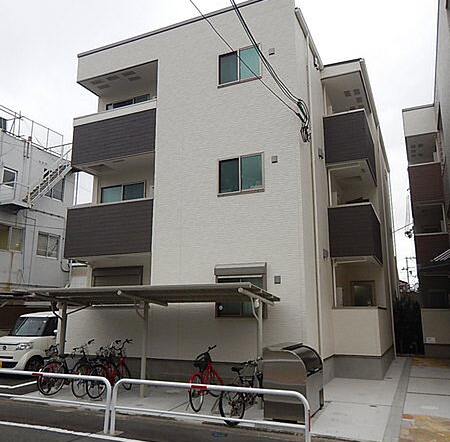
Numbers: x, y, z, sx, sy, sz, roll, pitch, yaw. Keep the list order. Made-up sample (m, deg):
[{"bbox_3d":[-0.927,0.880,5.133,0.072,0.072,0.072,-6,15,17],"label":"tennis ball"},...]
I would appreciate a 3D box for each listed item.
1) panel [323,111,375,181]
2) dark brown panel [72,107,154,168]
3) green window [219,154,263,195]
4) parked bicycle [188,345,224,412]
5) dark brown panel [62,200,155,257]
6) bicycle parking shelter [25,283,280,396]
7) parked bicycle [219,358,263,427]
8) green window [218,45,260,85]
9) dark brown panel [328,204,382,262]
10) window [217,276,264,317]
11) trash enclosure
[{"bbox_3d":[4.188,-2.311,13.772,1.220,1.520,2.600,-5,-12,24],"label":"panel"},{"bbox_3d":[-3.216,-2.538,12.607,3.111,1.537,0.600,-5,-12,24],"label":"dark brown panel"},{"bbox_3d":[0.395,-1.141,10.297,1.235,0.952,0.130,-5,-12,24],"label":"green window"},{"bbox_3d":[-0.323,3.095,8.212,0.530,1.030,1.750,-3,-11,17],"label":"parked bicycle"},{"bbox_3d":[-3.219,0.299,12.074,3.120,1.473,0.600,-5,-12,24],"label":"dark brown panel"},{"bbox_3d":[-1.663,2.601,9.041,5.600,2.310,1.950,-5,-12,24],"label":"bicycle parking shelter"},{"bbox_3d":[0.371,2.960,7.392,0.550,0.980,1.680,-6,-12,27],"label":"parked bicycle"},{"bbox_3d":[0.386,-4.040,10.847,1.217,0.942,0.130,-5,-12,24],"label":"green window"},{"bbox_3d":[4.189,0.509,13.240,1.220,1.500,2.600,-5,-12,24],"label":"dark brown panel"},{"bbox_3d":[0.376,1.783,9.756,1.281,0.988,0.130,-5,-12,24],"label":"window"},{"bbox_3d":[1.315,2.926,7.726,0.730,1.170,1.450,-5,-12,24],"label":"trash enclosure"}]

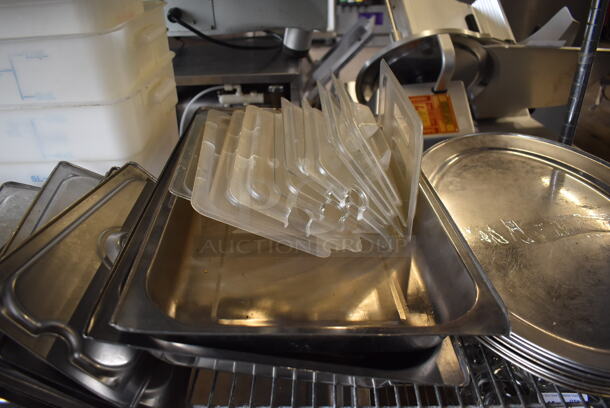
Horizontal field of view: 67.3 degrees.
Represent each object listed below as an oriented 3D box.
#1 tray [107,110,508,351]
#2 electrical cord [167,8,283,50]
[{"bbox_3d":[-0.004,-0.004,0.597,0.325,0.065,0.530,2,30,-5],"label":"tray"},{"bbox_3d":[-0.203,-0.443,1.160,0.275,0.095,0.110,-5,24,-11],"label":"electrical cord"}]

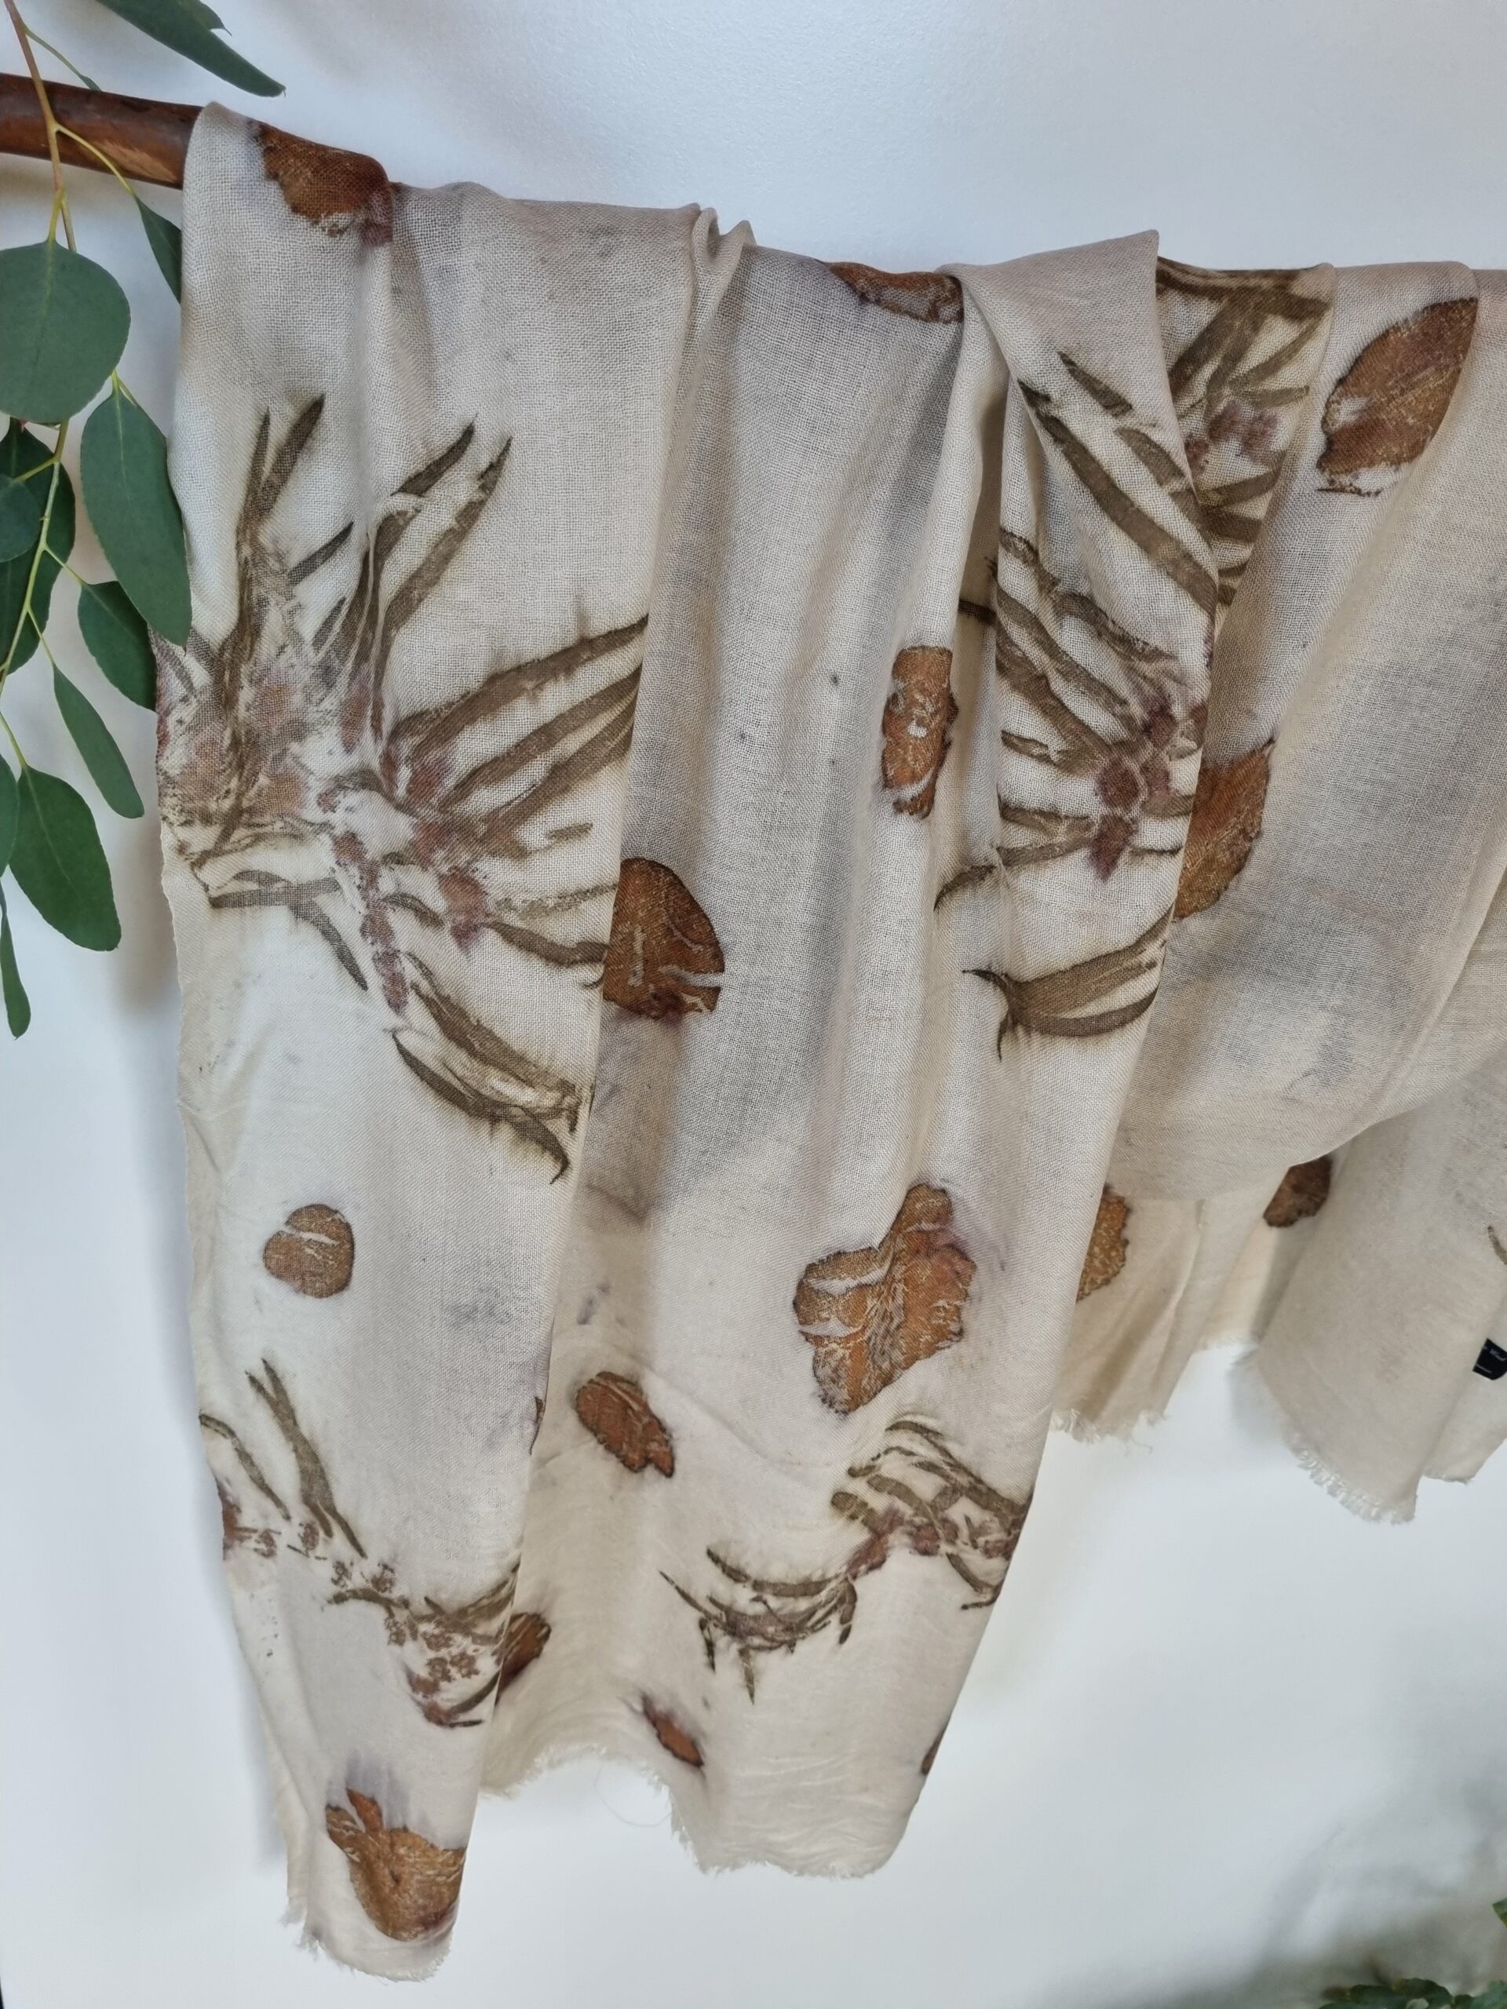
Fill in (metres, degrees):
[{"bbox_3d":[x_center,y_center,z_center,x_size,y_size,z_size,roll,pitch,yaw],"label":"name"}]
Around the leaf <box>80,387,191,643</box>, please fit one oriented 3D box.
[{"bbox_3d":[-0.187,-0.147,0.460,0.028,0.075,0.016,-11,20,-12],"label":"leaf"}]

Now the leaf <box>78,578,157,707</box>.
[{"bbox_3d":[-0.202,-0.114,0.487,0.026,0.050,0.014,-25,23,-4],"label":"leaf"}]

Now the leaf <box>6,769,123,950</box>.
[{"bbox_3d":[-0.225,-0.047,0.495,0.031,0.066,0.014,-15,22,-8],"label":"leaf"}]

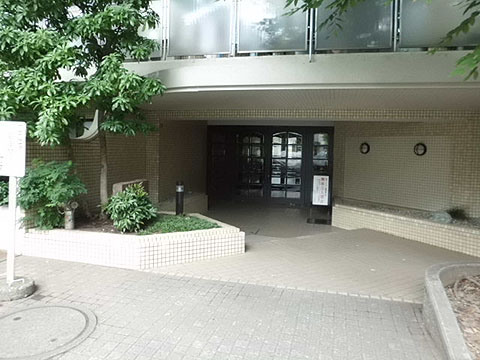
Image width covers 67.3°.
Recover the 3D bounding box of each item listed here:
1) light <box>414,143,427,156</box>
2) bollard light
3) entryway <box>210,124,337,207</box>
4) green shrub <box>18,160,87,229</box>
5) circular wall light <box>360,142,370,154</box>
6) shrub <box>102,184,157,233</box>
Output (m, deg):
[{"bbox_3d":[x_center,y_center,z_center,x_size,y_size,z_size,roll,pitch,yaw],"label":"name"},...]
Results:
[{"bbox_3d":[3.401,-0.579,6.839,0.080,0.250,0.250,-3,6,-31],"label":"light"},{"bbox_3d":[-0.891,0.270,5.400,0.110,0.520,0.110,1,5,0],"label":"bollard light"},{"bbox_3d":[0.770,-0.328,9.100,3.200,2.050,0.500,1,5,5],"label":"entryway"},{"bbox_3d":[-2.361,0.189,4.540,0.850,0.860,0.680,-2,6,-27],"label":"green shrub"},{"bbox_3d":[2.733,-0.693,7.929,0.080,0.250,0.250,-3,6,-31],"label":"circular wall light"},{"bbox_3d":[-1.403,0.365,4.620,0.630,0.550,0.570,-1,5,-17],"label":"shrub"}]

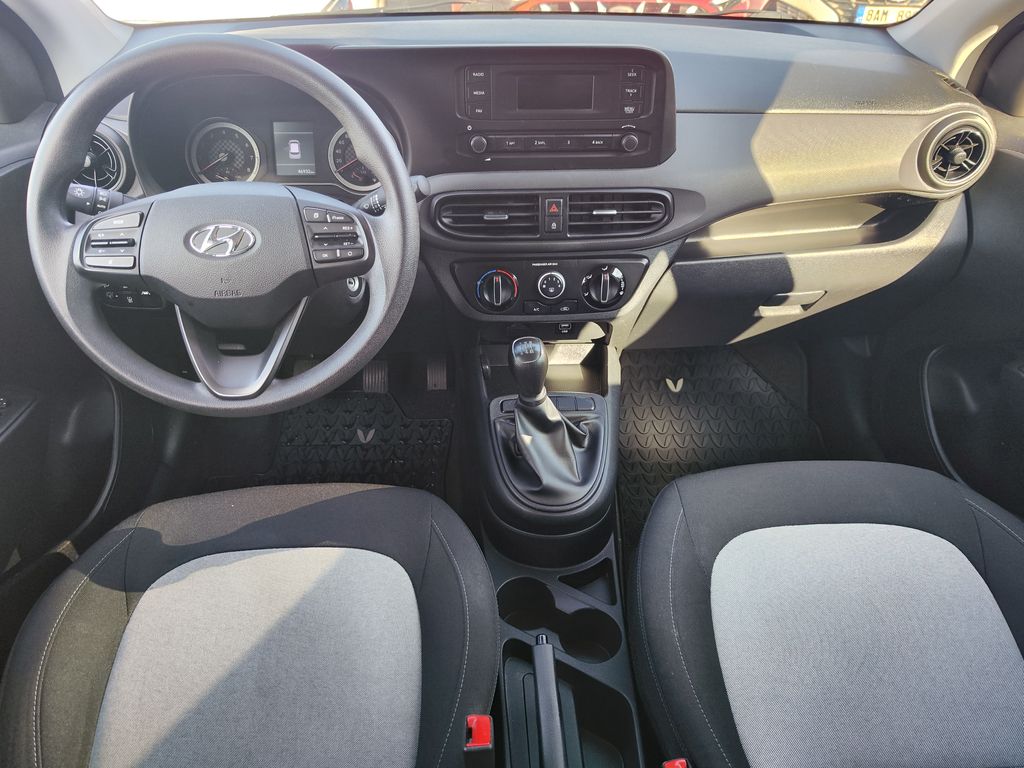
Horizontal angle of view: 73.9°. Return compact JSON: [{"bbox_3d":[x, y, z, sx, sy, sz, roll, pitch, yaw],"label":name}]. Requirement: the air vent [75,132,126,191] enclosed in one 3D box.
[{"bbox_3d":[-0.540,-0.286,0.880,0.088,0.088,0.040,1,24,0],"label":"air vent"}]

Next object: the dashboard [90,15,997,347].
[{"bbox_3d":[0.031,-0.327,1.004,1.300,0.380,0.500,-2,36,-3],"label":"dashboard"}]

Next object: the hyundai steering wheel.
[{"bbox_3d":[-0.282,-0.154,0.701,0.370,0.365,0.090,-2,13,-3],"label":"hyundai steering wheel"}]

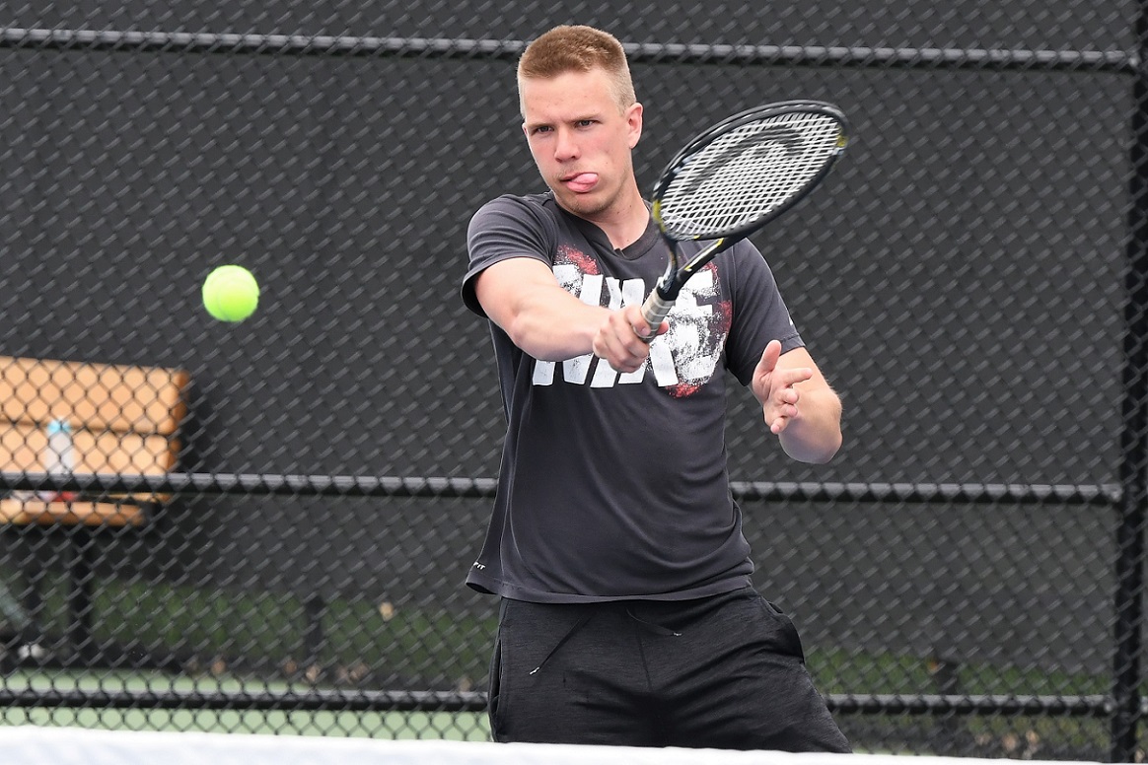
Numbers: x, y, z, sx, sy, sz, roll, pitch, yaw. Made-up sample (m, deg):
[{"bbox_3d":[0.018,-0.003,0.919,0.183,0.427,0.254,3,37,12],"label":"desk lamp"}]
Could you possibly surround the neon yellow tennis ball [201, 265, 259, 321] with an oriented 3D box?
[{"bbox_3d":[-0.406,-0.105,10.750,0.067,0.067,0.067,1,2,0],"label":"neon yellow tennis ball"}]

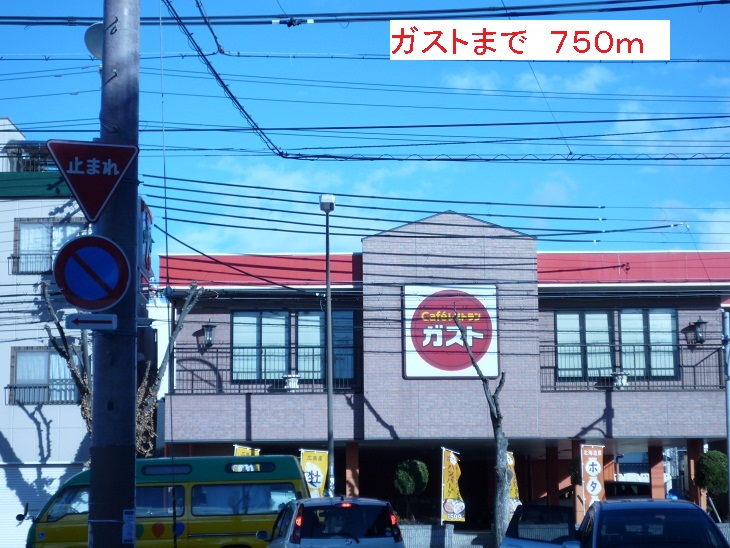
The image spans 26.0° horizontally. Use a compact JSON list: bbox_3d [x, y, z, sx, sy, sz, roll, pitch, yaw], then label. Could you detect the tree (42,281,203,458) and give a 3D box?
[{"bbox_3d":[-5.795,3.283,37.500,3.800,6.300,3.200,0,-7,0],"label":"tree"}]

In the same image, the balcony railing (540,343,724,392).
[{"bbox_3d":[6.999,2.460,41.400,4.800,1.200,0.100,0,-7,0],"label":"balcony railing"}]

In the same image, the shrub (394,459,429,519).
[{"bbox_3d":[1.181,5.450,40.200,0.870,1.520,0.870,0,-7,0],"label":"shrub"}]

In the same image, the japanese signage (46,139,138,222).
[{"bbox_3d":[-2.149,-0.727,12.500,0.740,0.650,0.040,1,-7,-14],"label":"japanese signage"}]

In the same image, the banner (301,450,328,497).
[{"bbox_3d":[-1.220,5.209,38.600,0.650,1.850,0.080,0,-7,0],"label":"banner"}]

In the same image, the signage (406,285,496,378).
[{"bbox_3d":[2.241,1.490,41.000,2.440,2.460,0.200,0,-7,0],"label":"signage"}]

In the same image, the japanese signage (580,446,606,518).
[{"bbox_3d":[5.663,5.179,39.300,0.600,1.870,0.080,0,-7,0],"label":"japanese signage"}]

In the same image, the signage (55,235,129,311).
[{"bbox_3d":[-2.138,-0.001,12.420,0.600,0.600,0.040,1,-7,-14],"label":"signage"}]

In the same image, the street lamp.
[{"bbox_3d":[-0.808,2.237,36.300,0.370,8.150,0.370,0,-7,0],"label":"street lamp"}]

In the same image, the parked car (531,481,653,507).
[{"bbox_3d":[6.921,6.981,47.300,4.000,1.500,1.650,0,-7,0],"label":"parked car"}]

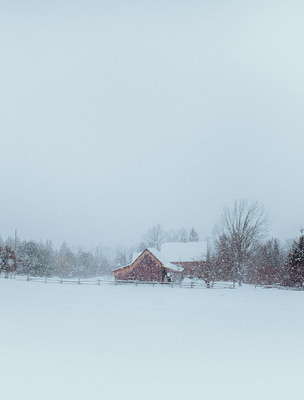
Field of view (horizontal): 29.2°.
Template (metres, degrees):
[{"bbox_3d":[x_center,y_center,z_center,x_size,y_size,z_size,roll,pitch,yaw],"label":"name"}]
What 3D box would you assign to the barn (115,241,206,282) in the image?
[{"bbox_3d":[1.600,10.351,99.969,15.500,7.200,14.000,-1,-6,8],"label":"barn"}]

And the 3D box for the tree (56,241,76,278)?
[{"bbox_3d":[-18.515,13.196,126.316,4.350,7.970,4.140,0,-6,0],"label":"tree"}]

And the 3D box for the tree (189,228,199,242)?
[{"bbox_3d":[9.922,12.644,139.460,3.840,11.670,3.650,0,-6,0],"label":"tree"}]

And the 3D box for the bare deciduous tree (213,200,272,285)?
[{"bbox_3d":[14.562,6.705,92.831,9.250,13.980,8.790,0,-6,0],"label":"bare deciduous tree"}]

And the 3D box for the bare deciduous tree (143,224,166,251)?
[{"bbox_3d":[0.728,12.340,141.506,6.570,12.810,6.240,0,-6,0],"label":"bare deciduous tree"}]

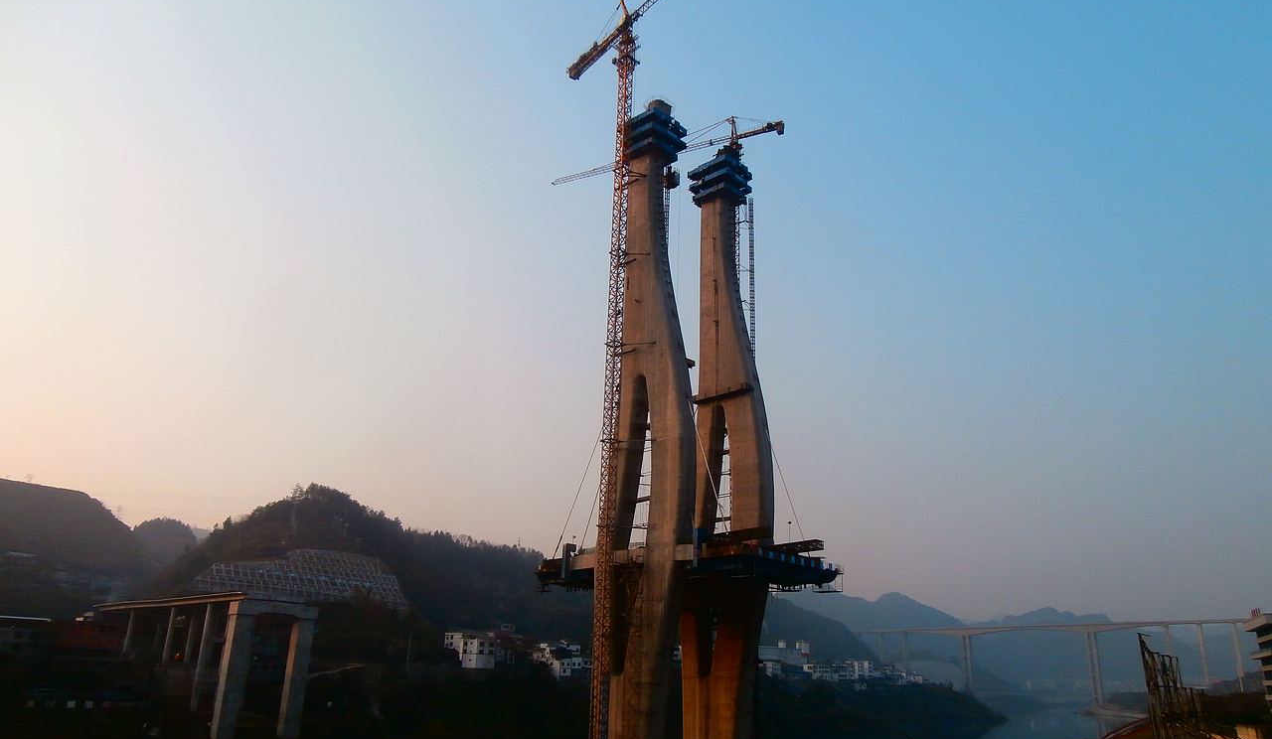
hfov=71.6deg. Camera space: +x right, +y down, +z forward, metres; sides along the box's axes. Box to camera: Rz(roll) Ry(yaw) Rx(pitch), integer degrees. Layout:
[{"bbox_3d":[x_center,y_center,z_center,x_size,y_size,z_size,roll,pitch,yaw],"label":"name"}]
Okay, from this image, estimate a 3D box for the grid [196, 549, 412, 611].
[{"bbox_3d":[-131.586,82.606,345.000,78.000,23.000,25.000,9,-18,-25],"label":"grid"}]

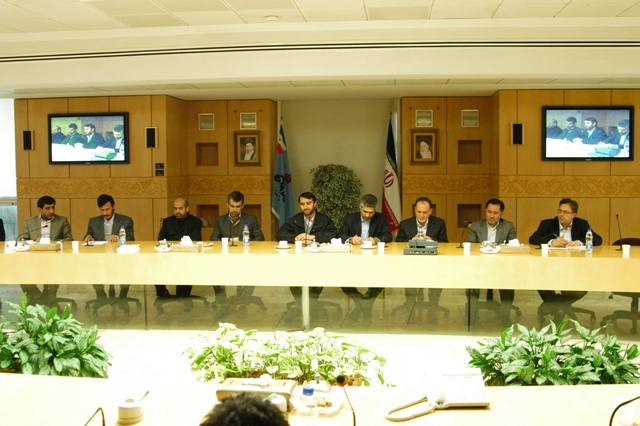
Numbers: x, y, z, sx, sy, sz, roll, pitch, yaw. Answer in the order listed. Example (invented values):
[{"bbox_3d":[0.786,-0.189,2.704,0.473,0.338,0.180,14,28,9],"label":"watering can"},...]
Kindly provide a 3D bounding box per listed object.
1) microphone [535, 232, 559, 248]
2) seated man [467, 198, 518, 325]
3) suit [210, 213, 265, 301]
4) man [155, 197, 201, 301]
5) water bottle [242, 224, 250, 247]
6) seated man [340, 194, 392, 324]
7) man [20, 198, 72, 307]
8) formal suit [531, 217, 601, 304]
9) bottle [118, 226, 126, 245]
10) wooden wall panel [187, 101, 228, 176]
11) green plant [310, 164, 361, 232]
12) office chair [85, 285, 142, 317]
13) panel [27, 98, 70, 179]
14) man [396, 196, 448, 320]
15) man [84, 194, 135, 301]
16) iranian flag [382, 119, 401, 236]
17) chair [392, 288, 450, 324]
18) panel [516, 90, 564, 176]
[{"bbox_3d":[2.177,0.248,6.120,0.270,0.180,0.110,-2,4,-30],"label":"microphone"},{"bbox_3d":[1.719,0.457,6.376,0.540,1.220,0.720,0,5,5],"label":"seated man"},{"bbox_3d":[-0.896,0.473,6.950,0.580,0.960,0.600,0,3,5],"label":"suit"},{"bbox_3d":[-1.463,0.450,6.702,0.520,1.220,0.700,0,5,5],"label":"man"},{"bbox_3d":[-0.732,0.212,6.358,0.067,0.210,0.067,0,5,5],"label":"water bottle"},{"bbox_3d":[0.459,0.437,6.529,0.560,1.250,0.740,0,5,5],"label":"seated man"},{"bbox_3d":[-3.110,0.438,7.300,0.570,1.300,0.700,0,3,-3],"label":"man"},{"bbox_3d":[2.464,0.495,6.420,0.720,0.920,0.660,1,3,15],"label":"formal suit"},{"bbox_3d":[-2.106,0.238,6.830,0.068,0.205,0.068,0,3,0],"label":"bottle"},{"bbox_3d":[-1.763,-1.171,10.062,0.650,1.180,0.060,0,5,5],"label":"wooden wall panel"},{"bbox_3d":[0.248,0.091,9.600,0.780,1.640,0.760,0,3,7],"label":"green plant"},{"bbox_3d":[-2.180,0.625,6.782,0.630,0.860,0.630,0,5,5],"label":"office chair"},{"bbox_3d":[-3.992,-1.091,9.417,0.619,1.153,0.030,0,3,5],"label":"panel"},{"bbox_3d":[1.044,0.445,6.487,0.540,1.240,0.720,0,5,5],"label":"man"},{"bbox_3d":[-2.386,0.432,7.250,0.570,1.300,0.700,0,3,-1],"label":"man"},{"bbox_3d":[1.086,-0.547,9.650,0.290,1.740,0.240,0,3,7],"label":"iranian flag"},{"bbox_3d":[1.022,0.627,6.524,0.630,0.860,0.630,0,5,5],"label":"chair"},{"bbox_3d":[3.014,-1.087,8.745,0.619,1.154,0.030,0,3,5],"label":"panel"}]

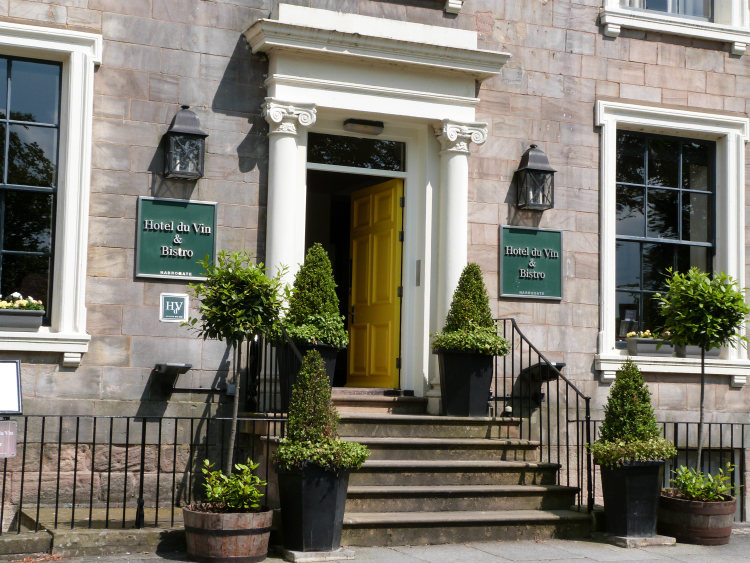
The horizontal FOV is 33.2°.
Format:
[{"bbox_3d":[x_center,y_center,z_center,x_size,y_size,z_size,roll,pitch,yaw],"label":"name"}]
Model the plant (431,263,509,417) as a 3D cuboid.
[{"bbox_3d":[0.847,0.515,11.271,0.699,1.378,0.699,3,-6,-21],"label":"plant"}]

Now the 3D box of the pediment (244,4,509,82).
[{"bbox_3d":[0.071,-2.281,11.950,2.534,0.421,0.495,3,-6,-22],"label":"pediment"}]

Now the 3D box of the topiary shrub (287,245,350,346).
[{"bbox_3d":[-0.519,0.123,10.785,0.601,0.903,0.601,1,-5,0],"label":"topiary shrub"}]

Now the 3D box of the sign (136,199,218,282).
[{"bbox_3d":[-1.755,-0.376,11.205,0.721,0.721,0.052,3,-6,-21],"label":"sign"}]

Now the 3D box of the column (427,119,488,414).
[{"bbox_3d":[0.769,-0.120,12.119,0.446,2.821,0.406,3,-6,-22],"label":"column"}]

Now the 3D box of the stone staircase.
[{"bbox_3d":[0.240,1.487,10.581,2.369,1.164,2.266,3,-6,-21],"label":"stone staircase"}]

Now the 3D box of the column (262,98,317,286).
[{"bbox_3d":[-0.838,-0.214,11.477,0.446,2.821,0.406,3,-6,-22],"label":"column"}]

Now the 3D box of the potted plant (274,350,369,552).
[{"bbox_3d":[-0.379,1.184,8.917,0.667,1.387,0.667,3,-6,-21],"label":"potted plant"}]

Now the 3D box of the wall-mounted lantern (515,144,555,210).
[{"bbox_3d":[1.609,-1.036,12.482,0.330,0.668,0.237,3,-6,-21],"label":"wall-mounted lantern"}]

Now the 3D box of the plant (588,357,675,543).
[{"bbox_3d":[2.061,1.312,10.061,0.704,1.390,0.704,3,-6,-21],"label":"plant"}]

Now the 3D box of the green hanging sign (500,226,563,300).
[{"bbox_3d":[1.578,-0.181,12.625,0.698,0.701,0.044,3,-6,-22],"label":"green hanging sign"}]

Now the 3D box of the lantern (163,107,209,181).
[{"bbox_3d":[-1.694,-1.252,11.300,0.368,0.664,0.218,3,-6,-22],"label":"lantern"}]

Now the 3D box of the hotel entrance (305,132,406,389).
[{"bbox_3d":[-0.183,-0.185,12.000,1.061,2.421,0.258,3,-6,-21],"label":"hotel entrance"}]

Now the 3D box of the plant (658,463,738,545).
[{"bbox_3d":[2.631,1.802,10.257,0.643,0.628,0.643,3,-6,-22],"label":"plant"}]

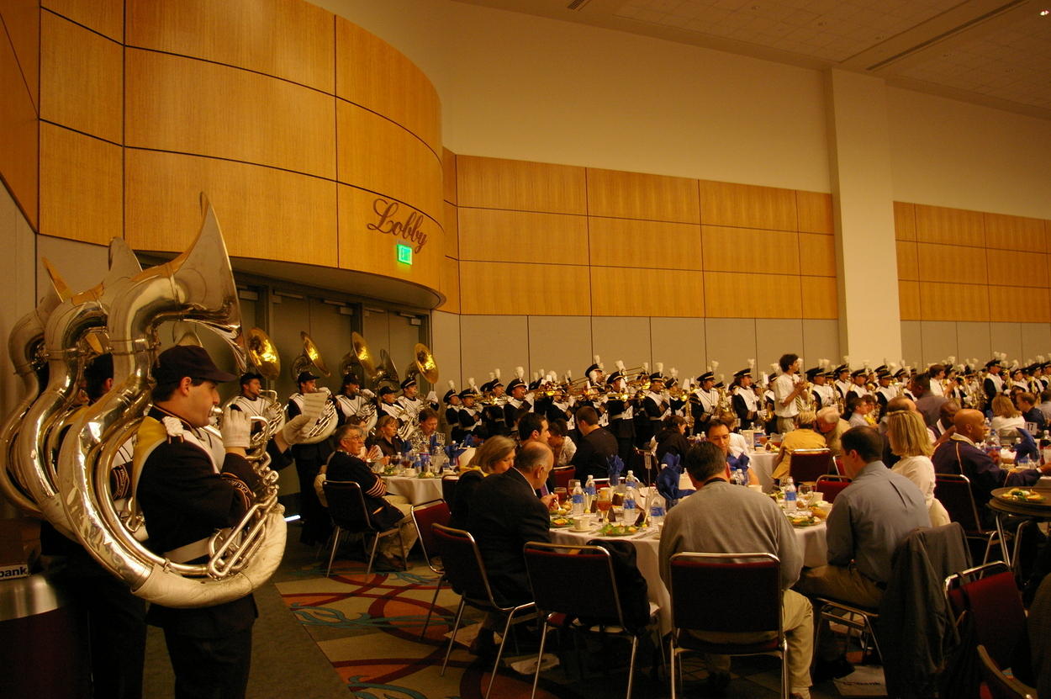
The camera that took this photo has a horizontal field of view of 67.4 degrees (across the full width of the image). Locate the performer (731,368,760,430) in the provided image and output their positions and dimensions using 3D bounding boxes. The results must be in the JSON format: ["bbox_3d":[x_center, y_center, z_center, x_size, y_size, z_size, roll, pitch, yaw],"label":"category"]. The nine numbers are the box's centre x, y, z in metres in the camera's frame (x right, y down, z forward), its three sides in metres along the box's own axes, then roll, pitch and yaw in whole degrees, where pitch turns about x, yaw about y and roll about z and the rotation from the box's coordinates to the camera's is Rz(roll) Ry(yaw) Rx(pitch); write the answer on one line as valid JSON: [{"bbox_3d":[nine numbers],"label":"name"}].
[{"bbox_3d":[3.434,1.231,12.300,0.450,1.820,0.520,-4,-4,38],"label":"performer"}]

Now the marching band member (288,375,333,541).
[{"bbox_3d":[-2.273,1.163,8.300,0.500,1.850,0.580,-3,-4,22],"label":"marching band member"}]

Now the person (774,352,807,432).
[{"bbox_3d":[3.190,1.035,9.500,0.500,1.900,0.520,-3,-4,25],"label":"person"}]

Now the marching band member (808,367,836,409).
[{"bbox_3d":[4.408,1.182,11.745,0.460,1.800,0.500,-3,-4,28],"label":"marching band member"}]

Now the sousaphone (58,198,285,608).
[{"bbox_3d":[-1.134,0.133,2.520,0.690,1.320,0.660,0,-4,-27],"label":"sousaphone"}]

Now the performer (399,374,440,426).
[{"bbox_3d":[-1.442,1.275,10.348,0.500,1.820,0.520,-4,-4,35],"label":"performer"}]

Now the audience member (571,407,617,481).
[{"bbox_3d":[0.572,1.194,6.650,0.510,1.390,0.720,0,-4,-24],"label":"audience member"}]

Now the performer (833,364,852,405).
[{"bbox_3d":[5.282,1.203,13.144,0.460,1.860,0.500,-3,-4,28],"label":"performer"}]

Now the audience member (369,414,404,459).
[{"bbox_3d":[-1.435,1.446,8.870,0.720,1.300,0.500,-4,-4,38],"label":"audience member"}]

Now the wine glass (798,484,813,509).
[{"bbox_3d":[1.761,0.919,4.960,0.083,0.165,0.083,-2,-3,0],"label":"wine glass"}]

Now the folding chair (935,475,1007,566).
[{"bbox_3d":[3.349,1.372,6.180,0.560,0.830,0.480,1,-4,-38],"label":"folding chair"}]

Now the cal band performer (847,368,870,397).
[{"bbox_3d":[5.532,1.231,13.100,0.450,1.780,0.520,-5,-5,42],"label":"cal band performer"}]

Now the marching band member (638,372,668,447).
[{"bbox_3d":[2.117,1.290,13.000,0.470,1.830,0.540,-4,-4,30],"label":"marching band member"}]

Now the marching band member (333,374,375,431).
[{"bbox_3d":[-1.987,1.212,9.100,0.500,1.840,0.530,-4,-4,38],"label":"marching band member"}]

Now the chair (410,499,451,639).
[{"bbox_3d":[-0.356,1.431,5.170,0.560,0.830,0.480,-4,-4,29],"label":"chair"}]

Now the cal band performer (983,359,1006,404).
[{"bbox_3d":[9.183,1.171,15.400,0.450,1.870,0.530,-5,-5,44],"label":"cal band performer"}]

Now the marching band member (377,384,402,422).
[{"bbox_3d":[-1.742,1.337,10.100,0.480,1.680,0.550,-3,-4,25],"label":"marching band member"}]

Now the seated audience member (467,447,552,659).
[{"bbox_3d":[-0.031,1.150,4.430,0.760,1.260,0.530,1,-4,-37],"label":"seated audience member"}]

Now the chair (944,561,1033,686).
[{"bbox_3d":[1.849,1.238,2.812,0.480,0.850,0.550,0,-4,-33],"label":"chair"}]

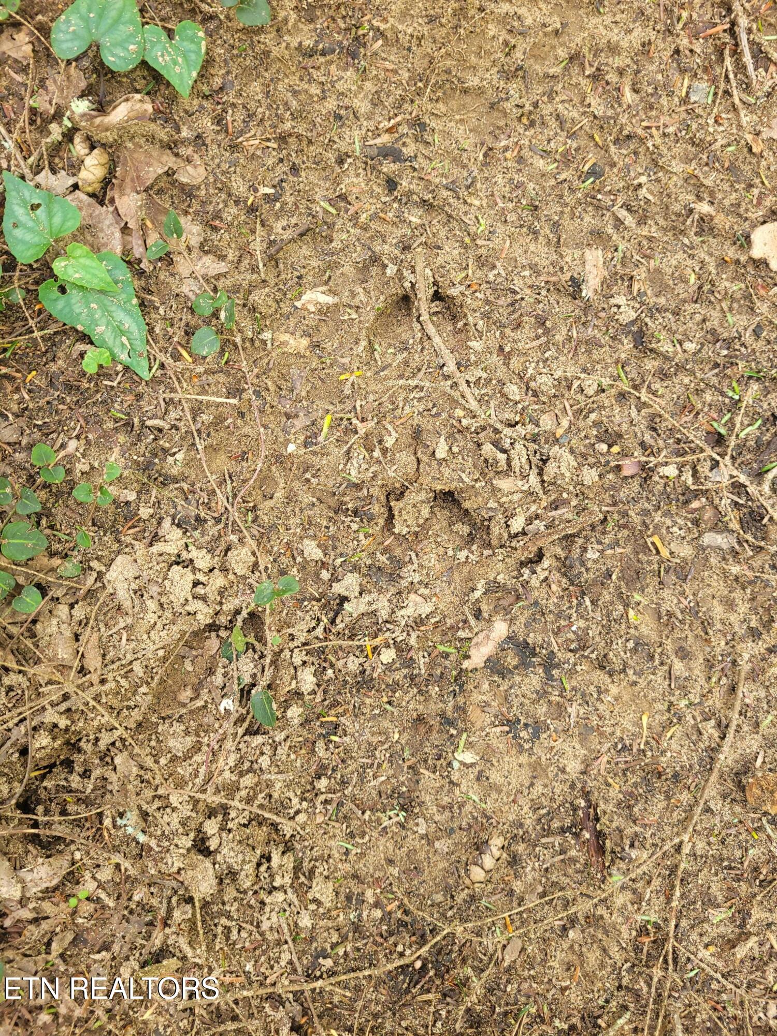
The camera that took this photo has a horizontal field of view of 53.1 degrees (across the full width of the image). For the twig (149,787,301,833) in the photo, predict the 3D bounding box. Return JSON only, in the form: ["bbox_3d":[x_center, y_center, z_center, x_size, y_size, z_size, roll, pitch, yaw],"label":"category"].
[{"bbox_3d":[-0.107,0.191,0.513,0.103,0.008,0.011,12,79,2],"label":"twig"}]

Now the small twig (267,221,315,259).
[{"bbox_3d":[-0.076,-0.215,0.601,0.045,0.004,0.007,-36,81,-7],"label":"small twig"}]

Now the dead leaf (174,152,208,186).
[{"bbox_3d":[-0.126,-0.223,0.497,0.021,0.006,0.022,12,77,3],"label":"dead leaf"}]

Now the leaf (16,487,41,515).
[{"bbox_3d":[-0.266,-0.012,0.574,0.017,0.005,0.021,-41,83,-6],"label":"leaf"}]

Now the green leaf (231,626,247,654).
[{"bbox_3d":[-0.107,0.087,0.555,0.011,0.006,0.019,-11,81,-2],"label":"green leaf"}]

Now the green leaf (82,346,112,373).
[{"bbox_3d":[-0.183,-0.099,0.489,0.018,0.006,0.015,-29,80,-6],"label":"green leaf"}]

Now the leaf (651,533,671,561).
[{"bbox_3d":[0.167,0.018,0.474,0.005,0.002,0.017,-33,80,-7],"label":"leaf"}]

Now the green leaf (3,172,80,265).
[{"bbox_3d":[-0.267,-0.228,0.576,0.060,0.015,0.076,-35,81,-7],"label":"green leaf"}]

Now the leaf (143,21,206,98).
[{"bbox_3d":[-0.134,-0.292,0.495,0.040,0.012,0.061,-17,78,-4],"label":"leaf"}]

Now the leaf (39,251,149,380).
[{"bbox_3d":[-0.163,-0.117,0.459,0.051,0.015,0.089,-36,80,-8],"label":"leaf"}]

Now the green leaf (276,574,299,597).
[{"bbox_3d":[-0.060,0.040,0.461,0.014,0.005,0.012,-30,80,-6],"label":"green leaf"}]

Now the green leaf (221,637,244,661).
[{"bbox_3d":[-0.112,0.094,0.560,0.015,0.006,0.018,30,82,5],"label":"green leaf"}]

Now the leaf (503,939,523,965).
[{"bbox_3d":[0.080,0.279,0.500,0.010,0.004,0.017,25,80,5],"label":"leaf"}]

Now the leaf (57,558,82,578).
[{"bbox_3d":[-0.224,0.035,0.548,0.016,0.005,0.015,-15,79,-3],"label":"leaf"}]

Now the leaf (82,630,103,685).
[{"bbox_3d":[-0.213,0.100,0.559,0.015,0.007,0.039,-11,81,-2],"label":"leaf"}]

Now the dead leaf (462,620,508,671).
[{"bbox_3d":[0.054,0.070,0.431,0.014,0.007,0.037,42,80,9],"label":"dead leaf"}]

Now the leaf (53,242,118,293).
[{"bbox_3d":[-0.188,-0.155,0.482,0.047,0.010,0.024,34,80,7],"label":"leaf"}]

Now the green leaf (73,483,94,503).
[{"bbox_3d":[-0.226,-0.018,0.575,0.016,0.005,0.015,5,80,1],"label":"green leaf"}]

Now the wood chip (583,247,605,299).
[{"bbox_3d":[0.158,-0.188,0.596,0.016,0.004,0.044,4,78,1],"label":"wood chip"}]

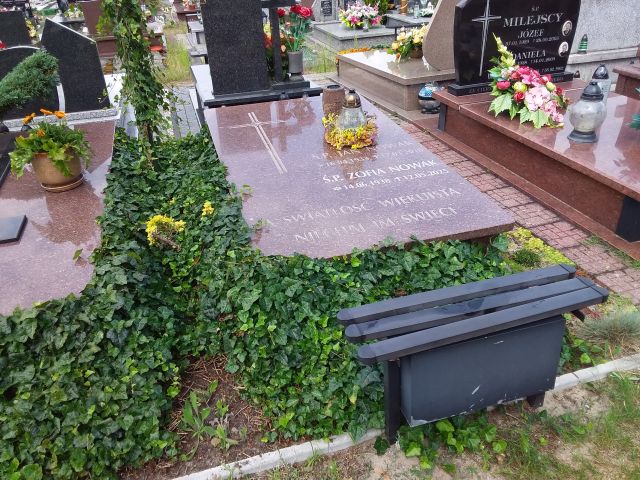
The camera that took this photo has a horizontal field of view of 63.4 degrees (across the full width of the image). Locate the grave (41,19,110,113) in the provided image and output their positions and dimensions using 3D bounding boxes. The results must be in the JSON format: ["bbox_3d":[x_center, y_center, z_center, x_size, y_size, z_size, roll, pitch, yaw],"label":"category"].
[{"bbox_3d":[-1.714,-1.230,3.636,0.350,0.620,0.100,-11,30,-13],"label":"grave"}]

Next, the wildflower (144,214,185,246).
[{"bbox_3d":[-0.755,-0.039,2.514,0.190,0.130,0.150,-11,30,-13],"label":"wildflower"}]

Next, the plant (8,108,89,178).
[{"bbox_3d":[-1.409,-0.476,2.764,0.380,0.360,0.350,-11,30,-13],"label":"plant"}]

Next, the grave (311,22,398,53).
[{"bbox_3d":[0.520,-3.500,8.894,1.030,0.250,2.020,-11,30,-13],"label":"grave"}]

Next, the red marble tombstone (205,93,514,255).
[{"bbox_3d":[0.017,-0.504,3.115,1.165,0.060,2.200,-11,32,-13],"label":"red marble tombstone"}]

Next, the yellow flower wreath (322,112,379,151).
[{"bbox_3d":[0.200,-0.683,3.237,0.310,0.120,0.290,-11,30,-13],"label":"yellow flower wreath"}]

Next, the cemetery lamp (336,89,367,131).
[{"bbox_3d":[0.192,-0.786,3.221,0.160,0.280,0.160,-11,30,-13],"label":"cemetery lamp"}]

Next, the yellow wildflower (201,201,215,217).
[{"bbox_3d":[-0.575,-0.158,2.647,0.065,0.075,0.065,-11,30,-13],"label":"yellow wildflower"}]

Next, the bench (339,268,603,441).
[{"bbox_3d":[0.525,0.392,1.801,0.880,0.400,0.250,-11,30,-13],"label":"bench"}]

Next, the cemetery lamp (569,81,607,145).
[{"bbox_3d":[1.732,-0.833,3.340,0.215,0.360,0.215,-11,30,-13],"label":"cemetery lamp"}]

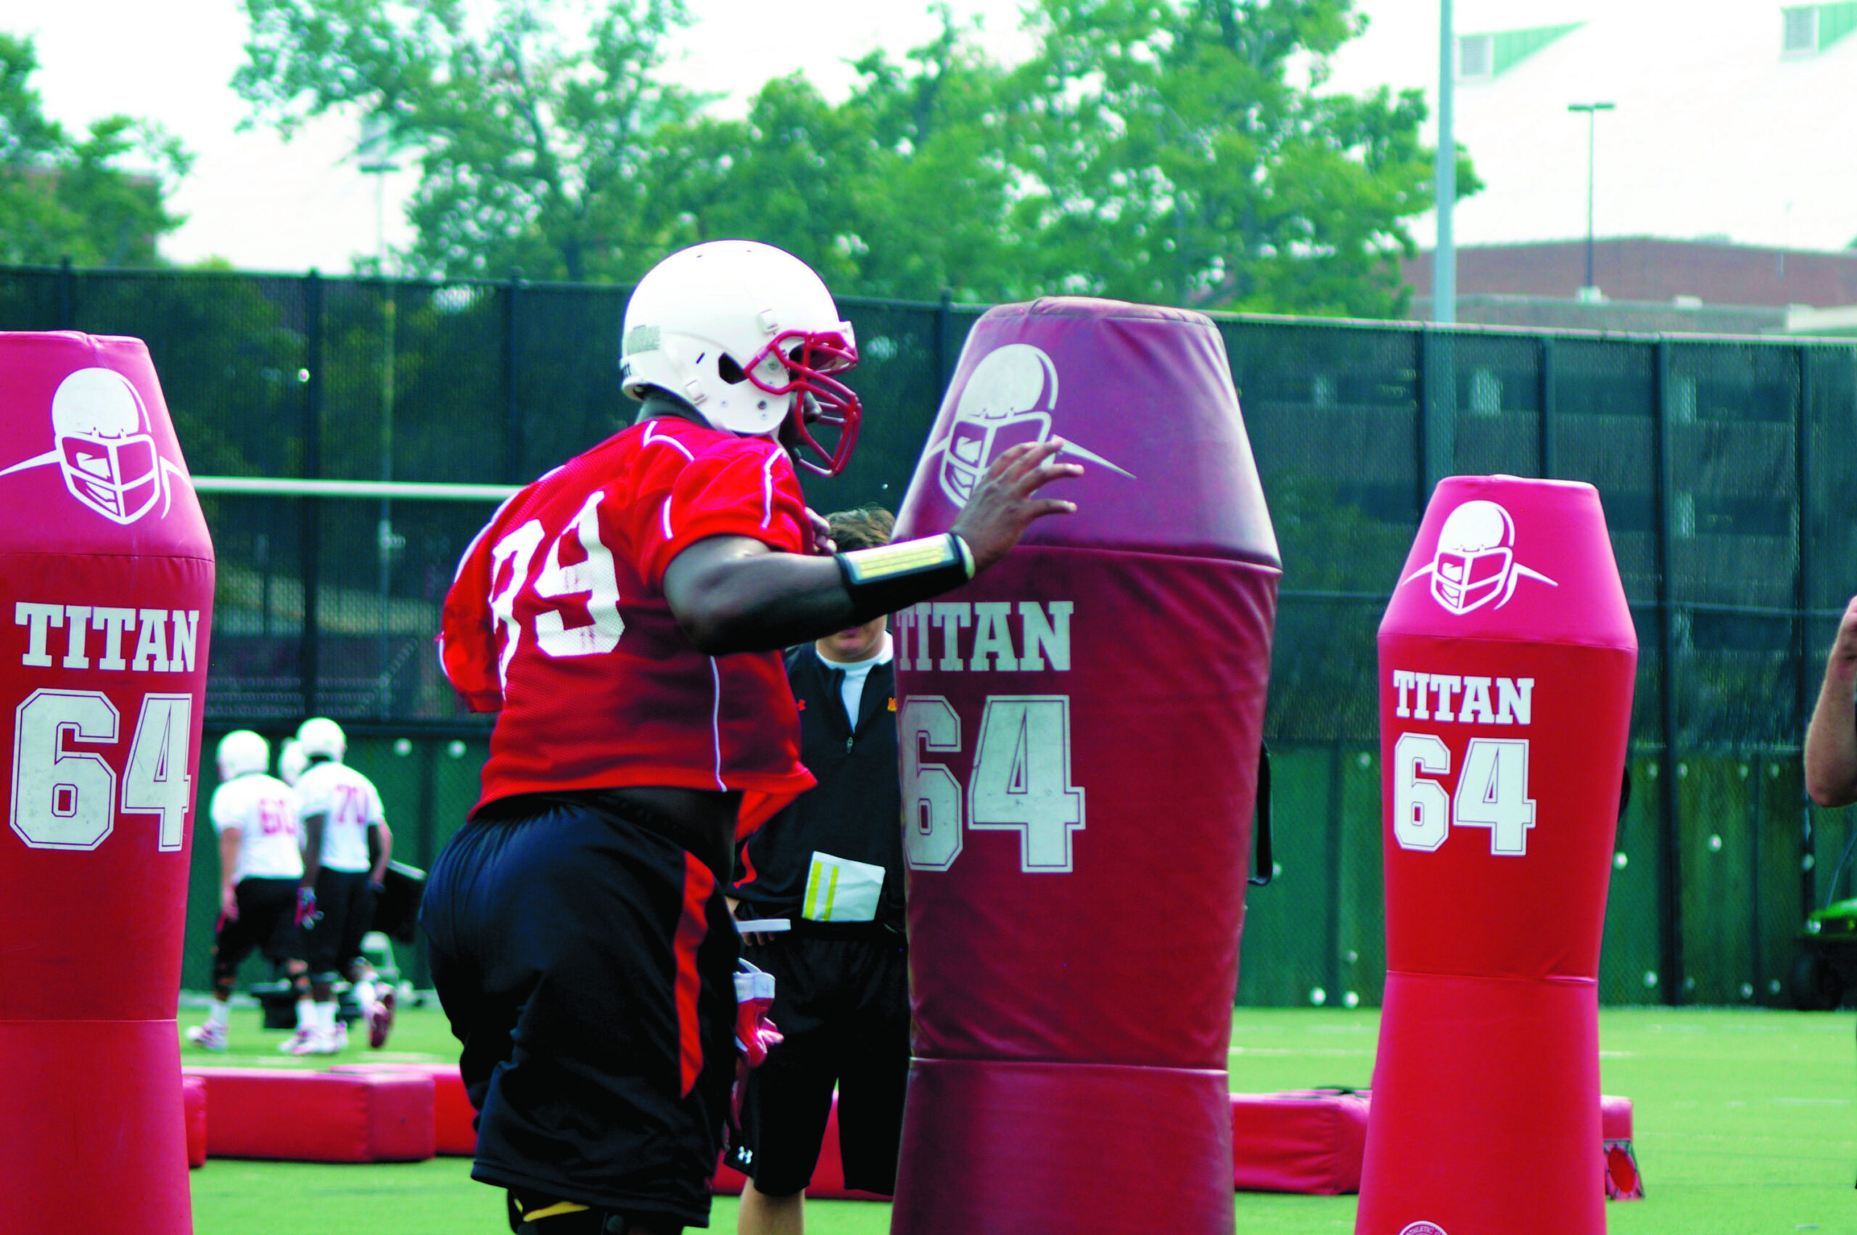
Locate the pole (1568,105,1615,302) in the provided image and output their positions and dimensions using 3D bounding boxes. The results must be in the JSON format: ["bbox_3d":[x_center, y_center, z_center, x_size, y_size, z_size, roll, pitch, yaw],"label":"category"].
[{"bbox_3d":[18.152,-11.410,250.000,1.280,5.400,0.450,1,-2,0],"label":"pole"}]

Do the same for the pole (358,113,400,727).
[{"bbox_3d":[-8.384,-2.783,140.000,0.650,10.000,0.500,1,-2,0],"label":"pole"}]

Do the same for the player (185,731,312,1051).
[{"bbox_3d":[-3.829,1.544,51.500,0.640,1.800,0.750,2,-2,-42],"label":"player"}]

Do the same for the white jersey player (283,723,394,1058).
[{"bbox_3d":[-3.313,1.515,51.500,0.620,1.890,0.720,2,-2,-27],"label":"white jersey player"}]

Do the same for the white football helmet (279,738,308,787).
[{"bbox_3d":[-3.637,0.843,53.000,0.250,0.270,0.320,2,-2,-38],"label":"white football helmet"}]

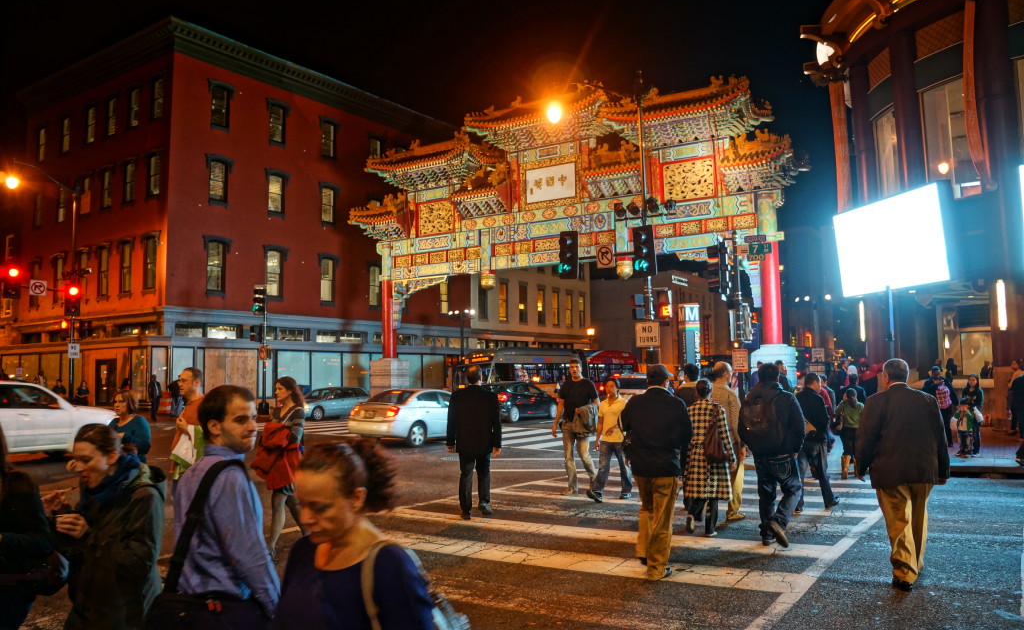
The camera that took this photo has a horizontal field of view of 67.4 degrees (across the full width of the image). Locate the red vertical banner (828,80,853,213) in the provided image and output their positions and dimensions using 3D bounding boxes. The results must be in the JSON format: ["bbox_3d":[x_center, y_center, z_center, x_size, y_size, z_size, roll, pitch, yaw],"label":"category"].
[{"bbox_3d":[10.270,-5.143,24.000,0.500,4.300,0.450,-4,-6,34],"label":"red vertical banner"}]

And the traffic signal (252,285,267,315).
[{"bbox_3d":[-9.966,-0.592,30.300,0.440,1.140,0.400,-4,-6,34],"label":"traffic signal"}]

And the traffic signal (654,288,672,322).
[{"bbox_3d":[3.789,-0.225,19.200,0.380,0.820,0.300,-4,-5,34],"label":"traffic signal"}]

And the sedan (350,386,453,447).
[{"bbox_3d":[-2.193,2.618,20.345,1.710,1.450,4.650,-4,-5,34],"label":"sedan"}]

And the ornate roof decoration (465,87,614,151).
[{"bbox_3d":[1.672,-8.828,34.569,7.200,2.700,3.200,-3,-5,33],"label":"ornate roof decoration"}]

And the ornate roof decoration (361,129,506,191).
[{"bbox_3d":[-3.807,-7.574,38.039,6.000,2.800,3.800,-4,-5,29],"label":"ornate roof decoration"}]

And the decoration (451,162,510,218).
[{"bbox_3d":[-1.250,-5.767,36.229,2.800,2.500,2.200,-3,-5,33],"label":"decoration"}]

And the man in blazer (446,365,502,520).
[{"bbox_3d":[-0.450,1.507,9.136,0.620,1.780,0.420,-1,-4,6],"label":"man in blazer"}]

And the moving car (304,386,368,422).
[{"bbox_3d":[-7.726,3.552,31.682,1.780,1.440,4.750,-3,-5,26],"label":"moving car"}]

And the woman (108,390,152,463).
[{"bbox_3d":[-3.763,1.553,7.537,0.380,1.617,0.480,3,-6,-40],"label":"woman"}]

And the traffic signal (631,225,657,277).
[{"bbox_3d":[3.272,-1.605,19.100,0.580,1.270,0.320,-4,-5,34],"label":"traffic signal"}]

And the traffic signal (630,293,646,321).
[{"bbox_3d":[3.197,-0.215,19.400,0.320,0.700,0.360,-4,-5,29],"label":"traffic signal"}]

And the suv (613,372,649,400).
[{"bbox_3d":[6.732,3.733,36.368,1.880,1.780,4.600,-4,-6,34],"label":"suv"}]

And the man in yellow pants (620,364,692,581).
[{"bbox_3d":[1.205,1.299,6.492,0.580,1.780,0.480,-2,-5,17],"label":"man in yellow pants"}]

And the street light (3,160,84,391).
[{"bbox_3d":[-18.033,-0.686,29.556,0.450,10.033,2.700,-4,-5,34],"label":"street light"}]

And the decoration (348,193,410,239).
[{"bbox_3d":[-6.335,-4.901,39.443,2.900,2.550,2.600,-3,-5,33],"label":"decoration"}]

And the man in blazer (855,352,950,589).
[{"bbox_3d":[3.075,1.247,6.080,0.660,1.770,0.450,-3,-5,30],"label":"man in blazer"}]

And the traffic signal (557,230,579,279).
[{"bbox_3d":[1.489,-1.623,20.600,0.480,1.220,0.400,-4,-6,34],"label":"traffic signal"}]

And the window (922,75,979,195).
[{"bbox_3d":[11.511,-4.613,20.254,0.150,3.180,1.620,1,-5,-23],"label":"window"}]

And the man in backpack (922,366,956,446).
[{"bbox_3d":[9.098,1.915,16.300,0.620,1.670,0.450,-1,-4,5],"label":"man in backpack"}]

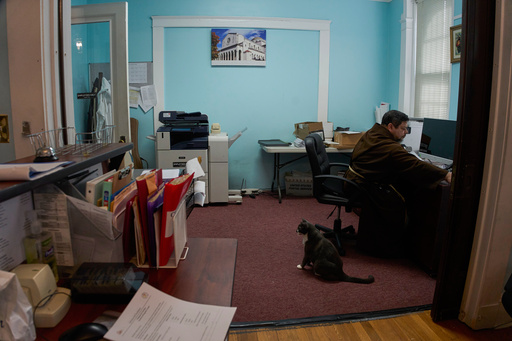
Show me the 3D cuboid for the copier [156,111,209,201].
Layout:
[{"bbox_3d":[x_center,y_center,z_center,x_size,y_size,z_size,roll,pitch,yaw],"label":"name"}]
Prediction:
[{"bbox_3d":[-0.928,-0.192,4.539,0.620,1.140,0.660,-1,10,-5],"label":"copier"}]

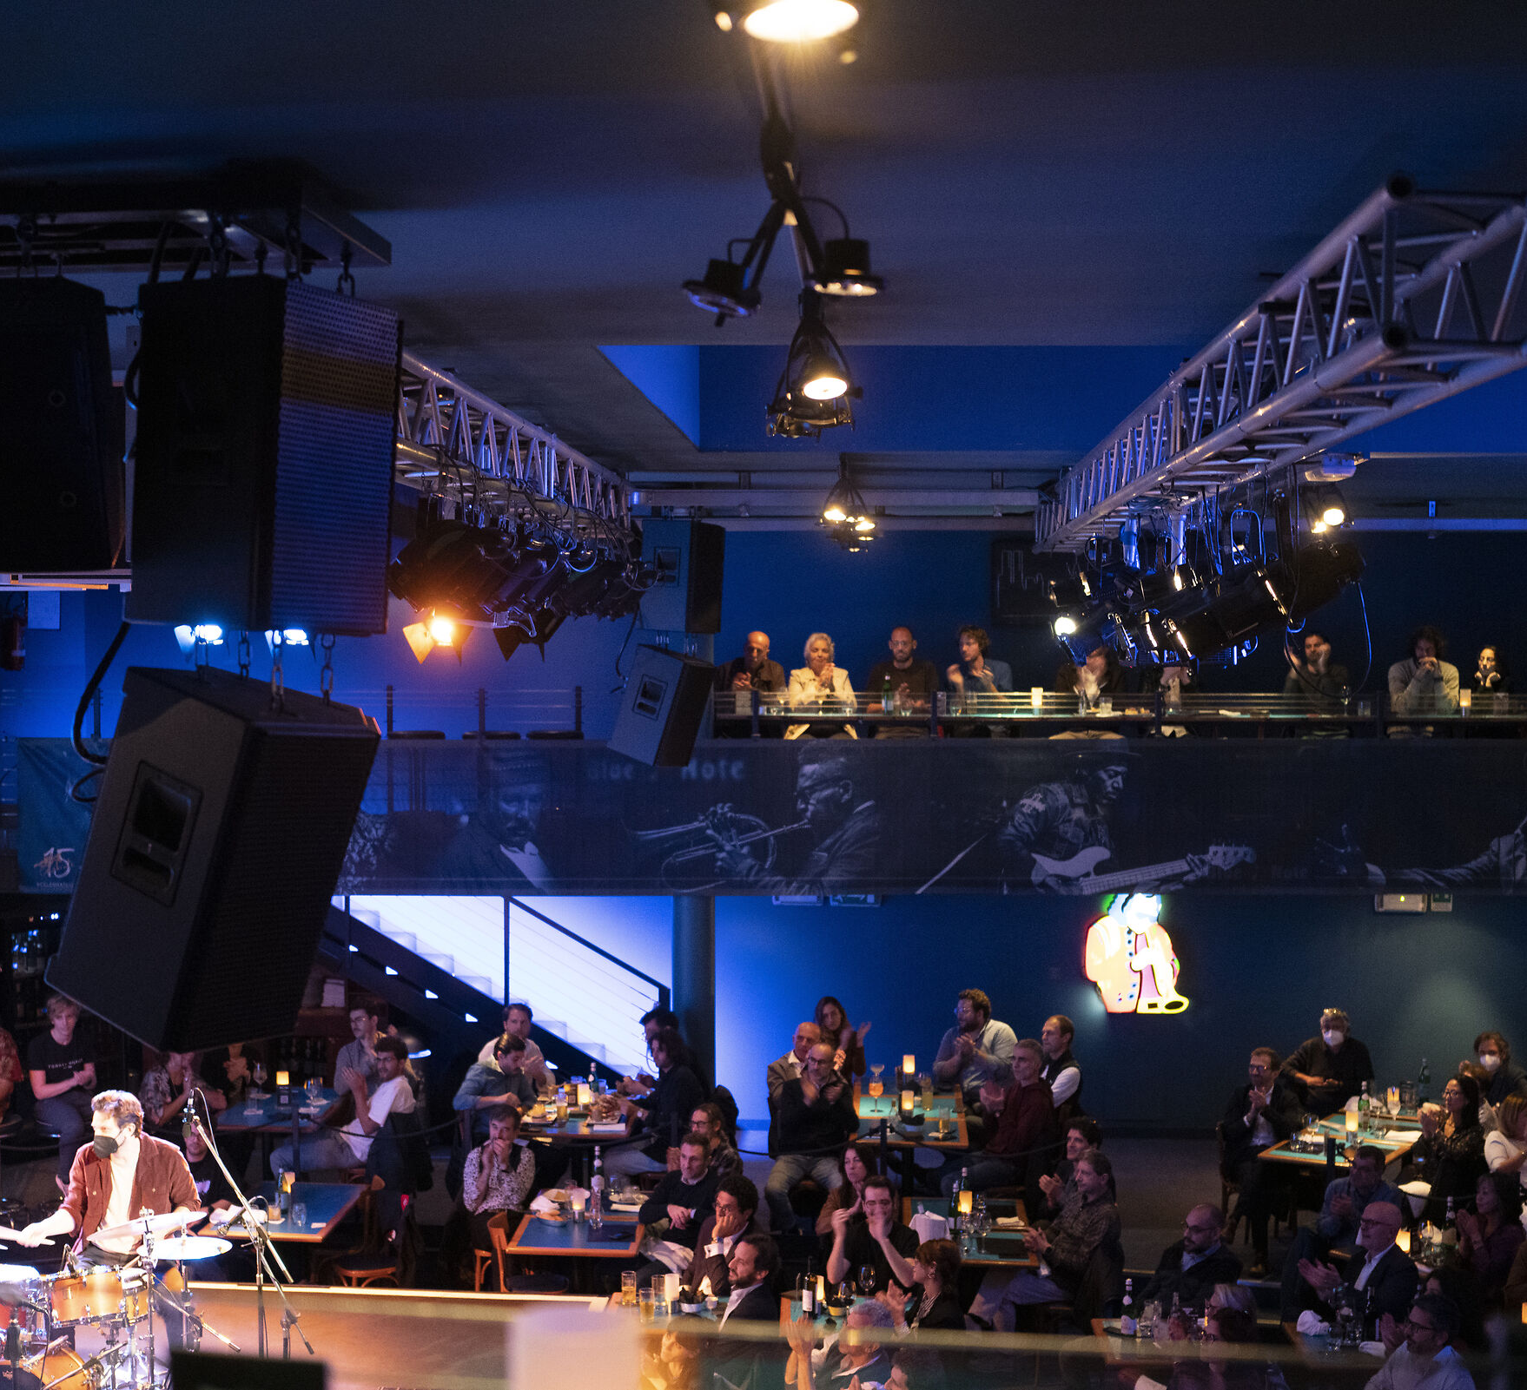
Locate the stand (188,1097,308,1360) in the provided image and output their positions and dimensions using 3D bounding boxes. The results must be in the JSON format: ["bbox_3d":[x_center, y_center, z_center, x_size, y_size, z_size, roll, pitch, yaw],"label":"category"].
[{"bbox_3d":[-1.857,2.155,8.519,0.650,1.400,0.600,0,2,0],"label":"stand"}]

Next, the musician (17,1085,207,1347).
[{"bbox_3d":[-2.599,2.237,9.207,0.660,1.320,0.820,1,2,25],"label":"musician"}]

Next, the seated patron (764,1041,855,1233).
[{"bbox_3d":[0.273,2.780,14.100,0.560,1.290,0.850,0,2,-3],"label":"seated patron"}]

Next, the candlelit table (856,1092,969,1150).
[{"bbox_3d":[0.931,3.076,14.829,0.730,0.750,1.420,0,1,3],"label":"candlelit table"}]

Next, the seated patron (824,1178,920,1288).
[{"bbox_3d":[0.576,3.248,12.500,0.540,1.270,0.800,0,2,0],"label":"seated patron"}]

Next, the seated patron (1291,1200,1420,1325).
[{"bbox_3d":[3.037,3.241,11.950,0.820,1.280,0.560,-2,2,-38],"label":"seated patron"}]

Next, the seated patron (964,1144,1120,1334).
[{"bbox_3d":[1.507,3.094,12.429,0.840,1.270,0.540,-1,1,-20],"label":"seated patron"}]

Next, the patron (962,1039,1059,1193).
[{"bbox_3d":[1.496,2.823,14.523,0.780,1.270,0.540,-1,2,-22],"label":"patron"}]

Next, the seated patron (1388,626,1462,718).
[{"bbox_3d":[4.221,0.190,14.809,0.540,1.260,0.720,0,1,7],"label":"seated patron"}]

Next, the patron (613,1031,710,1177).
[{"bbox_3d":[-0.674,2.814,14.873,0.760,1.270,0.520,0,1,-12],"label":"patron"}]

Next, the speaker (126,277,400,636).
[{"bbox_3d":[-0.924,-0.421,4.197,0.357,0.605,0.391,4,2,23],"label":"speaker"}]

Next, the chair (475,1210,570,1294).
[{"bbox_3d":[-1.323,3.297,12.934,0.500,0.840,0.440,0,1,12],"label":"chair"}]

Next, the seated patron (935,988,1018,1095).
[{"bbox_3d":[1.230,2.540,14.580,0.600,1.340,0.820,1,2,37],"label":"seated patron"}]

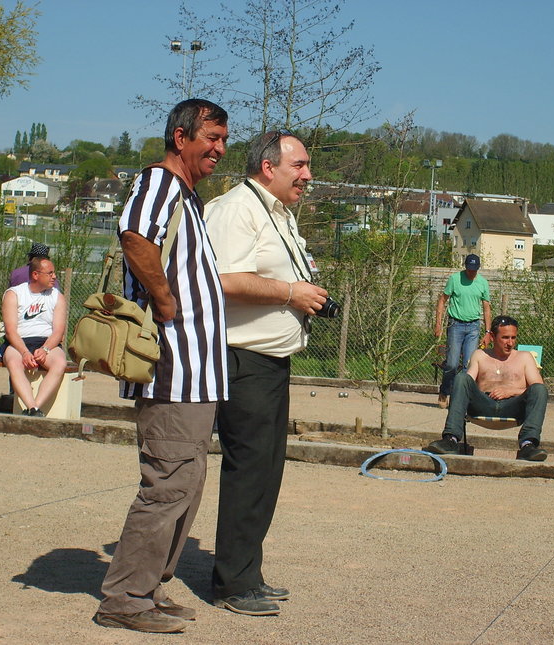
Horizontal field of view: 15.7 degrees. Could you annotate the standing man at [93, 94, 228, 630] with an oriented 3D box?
[{"bbox_3d":[-0.357,0.141,6.680,0.420,1.740,0.530,3,1,20],"label":"standing man"}]

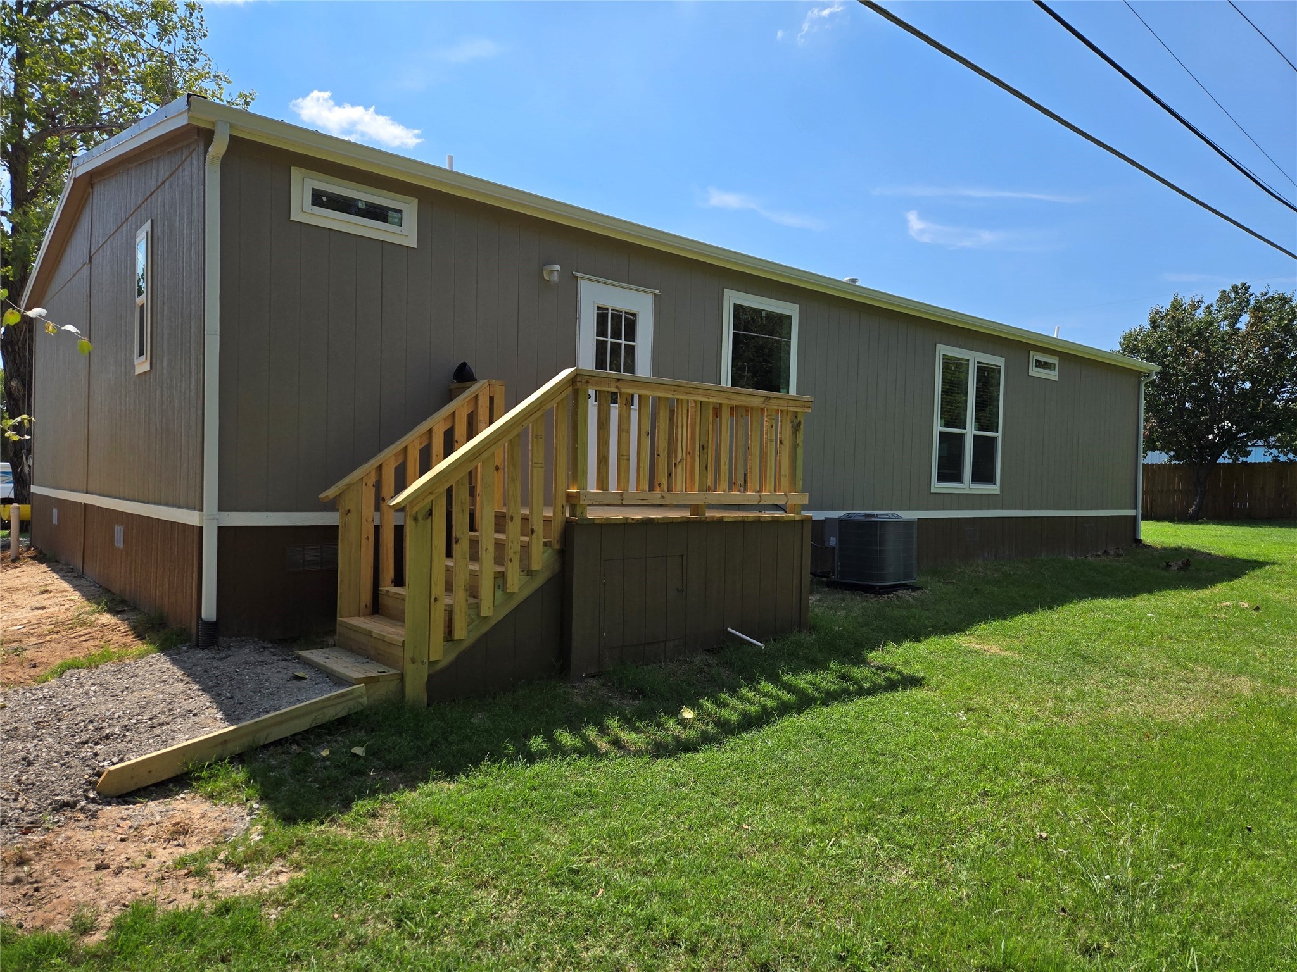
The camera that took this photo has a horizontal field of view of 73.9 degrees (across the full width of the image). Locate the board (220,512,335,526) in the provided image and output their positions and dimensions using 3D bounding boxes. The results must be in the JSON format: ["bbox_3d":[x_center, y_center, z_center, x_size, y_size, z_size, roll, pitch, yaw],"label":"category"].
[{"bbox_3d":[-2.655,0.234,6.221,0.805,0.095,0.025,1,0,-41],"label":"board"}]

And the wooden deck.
[{"bbox_3d":[-0.600,0.240,6.786,3.790,2.080,1.820,1,0,-41],"label":"wooden deck"}]

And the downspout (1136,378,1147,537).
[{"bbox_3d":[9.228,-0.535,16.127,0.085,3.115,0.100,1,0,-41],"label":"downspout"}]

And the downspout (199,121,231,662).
[{"bbox_3d":[-2.935,-0.661,5.829,0.095,3.480,0.210,1,0,-41],"label":"downspout"}]

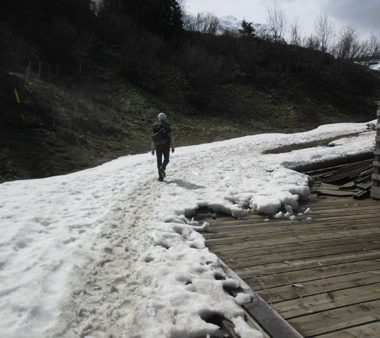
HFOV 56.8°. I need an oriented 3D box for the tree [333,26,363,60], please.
[{"bbox_3d":[21.493,-17.220,48.000,3.230,4.258,3.230,3,7,24],"label":"tree"}]

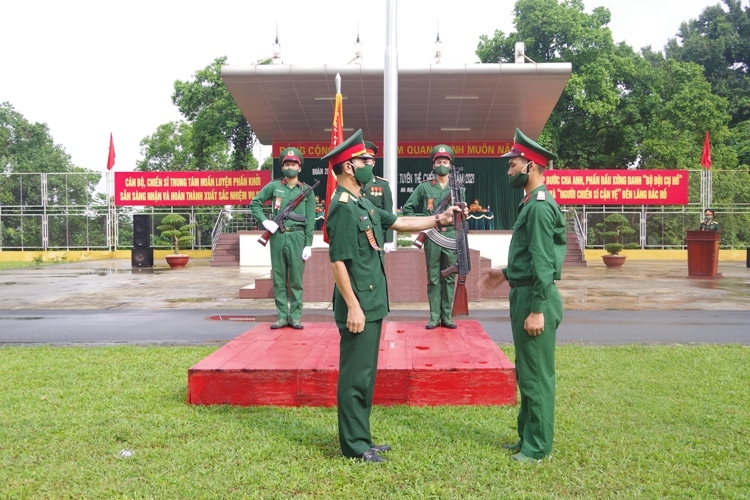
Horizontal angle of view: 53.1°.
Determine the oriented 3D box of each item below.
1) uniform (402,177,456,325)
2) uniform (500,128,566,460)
[{"bbox_3d":[0.584,0.005,7.620,0.600,1.500,0.380,0,2,2],"label":"uniform"},{"bbox_3d":[0.888,0.238,4.200,0.390,1.810,0.480,0,2,-4],"label":"uniform"}]

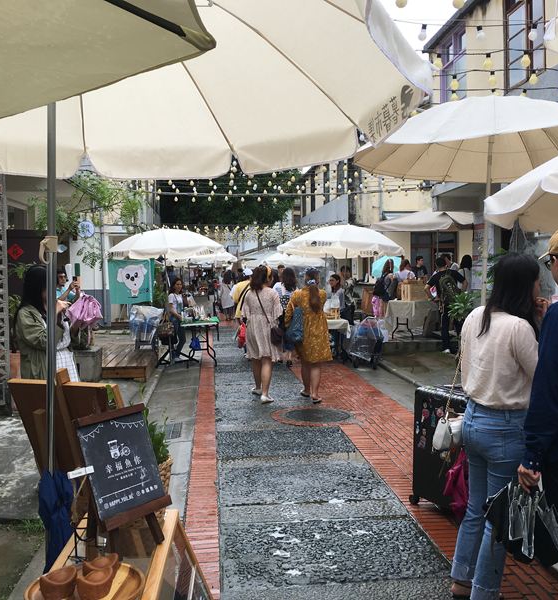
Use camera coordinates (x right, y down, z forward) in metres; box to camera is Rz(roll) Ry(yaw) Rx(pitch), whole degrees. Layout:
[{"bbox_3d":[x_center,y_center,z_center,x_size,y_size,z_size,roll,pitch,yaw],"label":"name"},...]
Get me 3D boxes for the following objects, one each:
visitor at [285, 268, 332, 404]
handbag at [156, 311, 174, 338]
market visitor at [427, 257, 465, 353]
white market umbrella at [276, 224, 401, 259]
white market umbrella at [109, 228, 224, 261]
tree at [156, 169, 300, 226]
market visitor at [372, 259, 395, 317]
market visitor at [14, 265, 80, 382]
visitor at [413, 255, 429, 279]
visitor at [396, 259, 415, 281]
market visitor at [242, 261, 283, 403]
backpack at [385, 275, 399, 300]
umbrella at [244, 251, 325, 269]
[{"bbox_3d":[0.358,0.420,8.086,0.520,1.585,0.450,0,3,3],"label":"visitor"},{"bbox_3d":[-1.913,0.409,11.200,0.300,0.440,0.180,0,3,-6],"label":"handbag"},{"bbox_3d":[2.999,0.091,12.000,0.620,1.700,0.500,0,2,-12],"label":"market visitor"},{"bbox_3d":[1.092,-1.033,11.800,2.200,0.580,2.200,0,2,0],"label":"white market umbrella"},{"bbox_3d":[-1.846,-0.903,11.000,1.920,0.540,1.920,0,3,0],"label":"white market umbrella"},{"bbox_3d":[-2.261,-3.476,30.000,6.800,7.600,6.000,0,2,0],"label":"tree"},{"bbox_3d":[2.162,-0.044,13.800,0.500,1.580,0.450,2,3,41],"label":"market visitor"},{"bbox_3d":[-1.804,0.504,5.200,0.500,1.540,0.480,0,2,-7],"label":"market visitor"},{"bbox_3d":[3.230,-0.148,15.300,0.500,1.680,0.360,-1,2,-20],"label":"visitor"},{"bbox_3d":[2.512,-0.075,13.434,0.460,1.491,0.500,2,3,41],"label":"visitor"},{"bbox_3d":[-0.184,0.394,8.137,0.480,1.636,0.460,0,3,3],"label":"market visitor"},{"bbox_3d":[2.219,-0.244,13.100,0.200,0.460,0.280,-2,3,-37],"label":"backpack"},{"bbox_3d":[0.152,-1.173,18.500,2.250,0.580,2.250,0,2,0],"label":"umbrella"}]

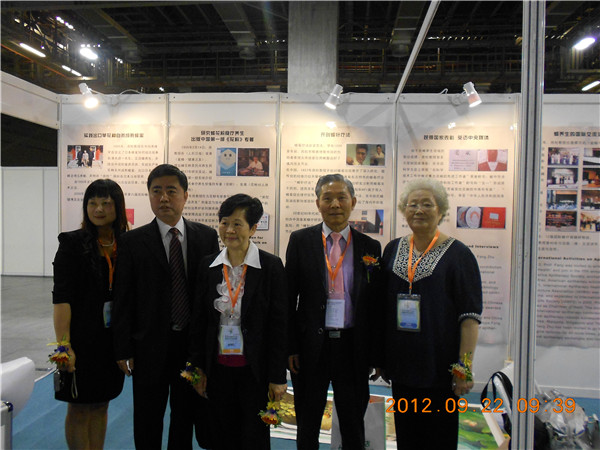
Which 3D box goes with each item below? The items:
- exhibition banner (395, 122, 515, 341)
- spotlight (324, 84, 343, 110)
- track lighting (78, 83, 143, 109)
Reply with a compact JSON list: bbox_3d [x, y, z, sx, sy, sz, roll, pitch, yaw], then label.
[{"bbox_3d":[1.280,0.078,3.747,0.960,1.810,0.020,1,1,5],"label":"exhibition banner"},{"bbox_3d":[0.275,-0.996,3.490,0.097,0.180,0.097,25,-4,-11],"label":"spotlight"},{"bbox_3d":[-1.594,-1.064,3.799,0.375,0.225,0.410,1,1,5],"label":"track lighting"}]

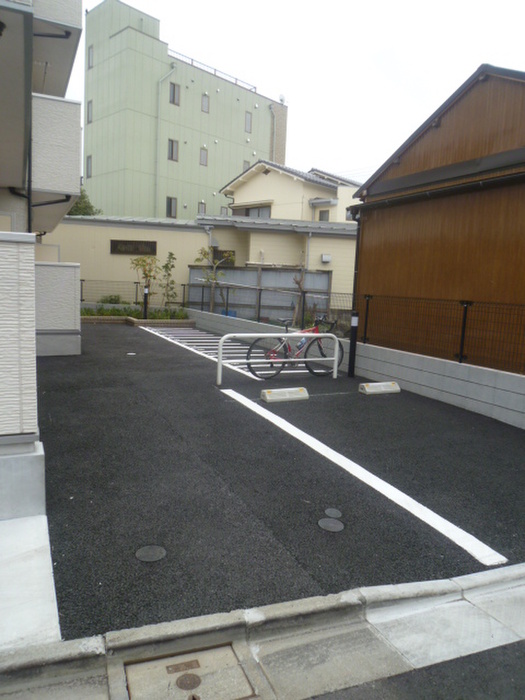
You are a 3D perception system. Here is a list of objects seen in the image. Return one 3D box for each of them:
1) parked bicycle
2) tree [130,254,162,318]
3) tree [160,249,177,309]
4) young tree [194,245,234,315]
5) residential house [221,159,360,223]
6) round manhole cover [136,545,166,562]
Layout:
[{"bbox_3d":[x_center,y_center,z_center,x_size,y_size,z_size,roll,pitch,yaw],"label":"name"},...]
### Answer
[{"bbox_3d":[0.555,-0.042,7.656,1.660,1.000,0.450,0,8,-20],"label":"parked bicycle"},{"bbox_3d":[-3.789,-2.089,15.716,0.970,2.000,0.900,3,7,0],"label":"tree"},{"bbox_3d":[-3.116,-2.245,16.138,0.520,2.070,0.500,3,7,0],"label":"tree"},{"bbox_3d":[-1.592,-2.289,16.098,1.300,2.250,1.150,3,7,0],"label":"young tree"},{"bbox_3d":[2.091,-5.610,24.958,6.600,7.200,6.800,9,10,39],"label":"residential house"},{"bbox_3d":[-0.593,1.091,2.579,0.160,0.030,0.160,3,7,0],"label":"round manhole cover"}]

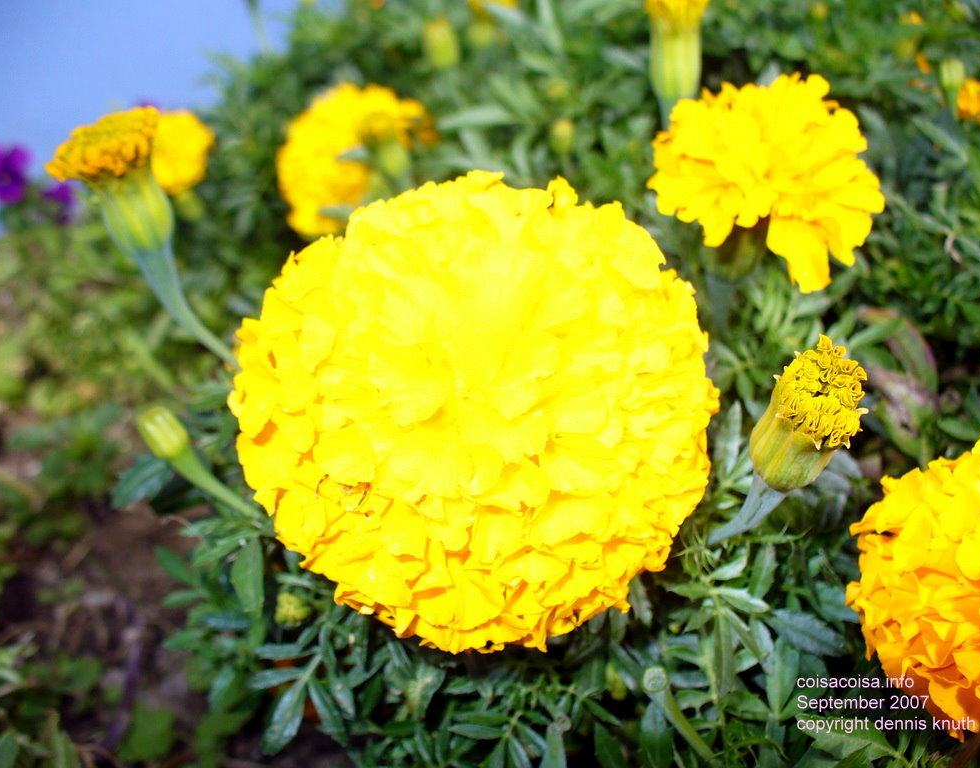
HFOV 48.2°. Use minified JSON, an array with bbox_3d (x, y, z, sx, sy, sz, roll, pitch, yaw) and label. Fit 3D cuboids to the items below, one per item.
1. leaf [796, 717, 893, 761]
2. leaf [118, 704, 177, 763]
[{"bbox_3d":[0.094,0.094,0.290,0.026,0.005,0.011,15,56,17],"label":"leaf"},{"bbox_3d":[-0.131,0.134,0.420,0.018,0.004,0.021,8,50,-2],"label":"leaf"}]

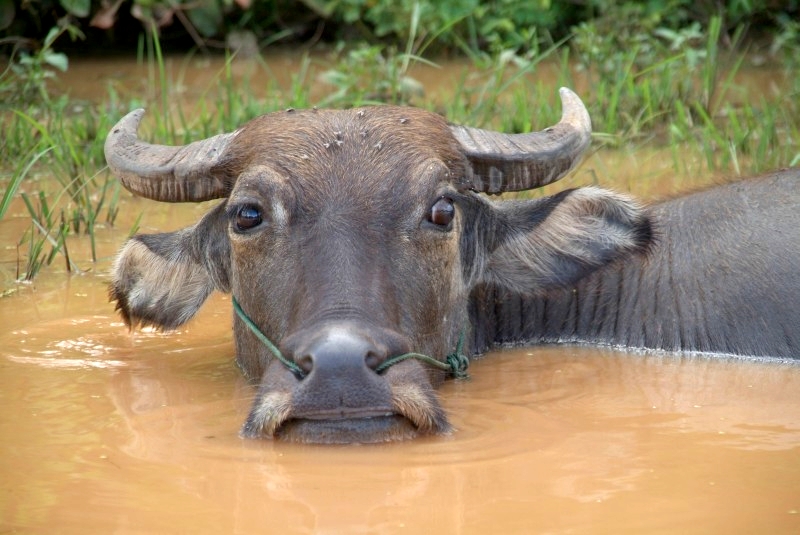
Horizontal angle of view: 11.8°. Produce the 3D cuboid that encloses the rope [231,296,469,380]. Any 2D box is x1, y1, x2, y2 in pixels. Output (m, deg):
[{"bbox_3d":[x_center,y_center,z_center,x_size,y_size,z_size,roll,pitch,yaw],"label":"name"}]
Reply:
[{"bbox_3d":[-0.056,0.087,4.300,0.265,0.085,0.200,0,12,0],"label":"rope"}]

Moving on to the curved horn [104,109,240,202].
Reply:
[{"bbox_3d":[-0.264,-0.130,4.490,0.155,0.088,0.115,0,12,0],"label":"curved horn"}]

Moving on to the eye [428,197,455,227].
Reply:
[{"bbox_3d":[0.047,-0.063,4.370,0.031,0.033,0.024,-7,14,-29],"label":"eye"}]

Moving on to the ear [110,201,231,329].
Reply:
[{"bbox_3d":[-0.265,-0.004,4.470,0.140,0.135,0.090,3,12,15],"label":"ear"}]

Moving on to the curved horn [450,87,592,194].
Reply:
[{"bbox_3d":[0.141,-0.147,4.490,0.162,0.103,0.120,0,12,0],"label":"curved horn"}]

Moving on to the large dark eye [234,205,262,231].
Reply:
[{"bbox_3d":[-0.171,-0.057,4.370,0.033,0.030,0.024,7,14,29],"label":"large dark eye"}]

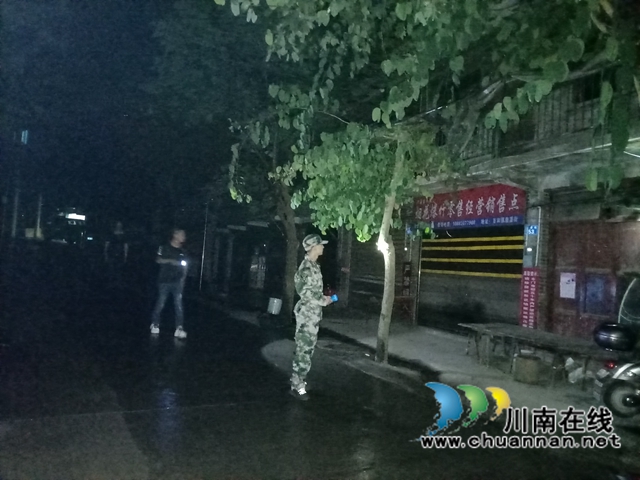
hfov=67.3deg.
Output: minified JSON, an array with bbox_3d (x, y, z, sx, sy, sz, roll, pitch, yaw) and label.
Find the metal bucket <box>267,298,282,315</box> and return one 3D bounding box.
[{"bbox_3d":[-0.975,1.425,10.300,0.280,0.320,0.280,7,-3,0],"label":"metal bucket"}]

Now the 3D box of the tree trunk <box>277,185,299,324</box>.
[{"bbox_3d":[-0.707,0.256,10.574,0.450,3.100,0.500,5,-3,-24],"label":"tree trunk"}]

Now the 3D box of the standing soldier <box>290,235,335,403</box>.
[{"bbox_3d":[-0.065,0.786,5.121,0.430,1.740,0.480,3,-3,9],"label":"standing soldier"}]

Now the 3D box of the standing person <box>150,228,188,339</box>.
[{"bbox_3d":[-2.416,0.700,7.892,0.500,1.740,0.380,5,-3,-37],"label":"standing person"}]

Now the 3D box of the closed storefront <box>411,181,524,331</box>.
[{"bbox_3d":[3.011,0.481,9.931,0.350,2.950,3.040,5,-3,-24],"label":"closed storefront"}]

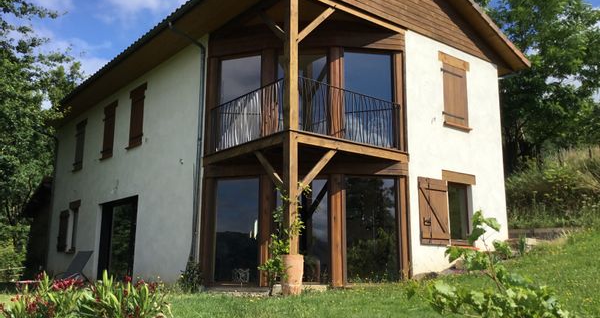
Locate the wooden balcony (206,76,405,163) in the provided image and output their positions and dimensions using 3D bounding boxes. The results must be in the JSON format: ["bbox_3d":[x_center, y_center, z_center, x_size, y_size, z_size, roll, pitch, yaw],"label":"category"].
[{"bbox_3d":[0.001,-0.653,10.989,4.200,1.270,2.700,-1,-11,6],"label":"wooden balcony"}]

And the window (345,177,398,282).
[{"bbox_3d":[1.505,1.466,11.188,1.204,2.247,0.100,2,-11,-8],"label":"window"}]

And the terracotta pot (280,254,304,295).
[{"bbox_3d":[-0.124,2.000,9.224,0.415,0.730,0.415,0,-10,0],"label":"terracotta pot"}]

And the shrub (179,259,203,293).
[{"bbox_3d":[-2.354,2.504,11.549,0.520,0.740,0.500,0,-10,0],"label":"shrub"}]

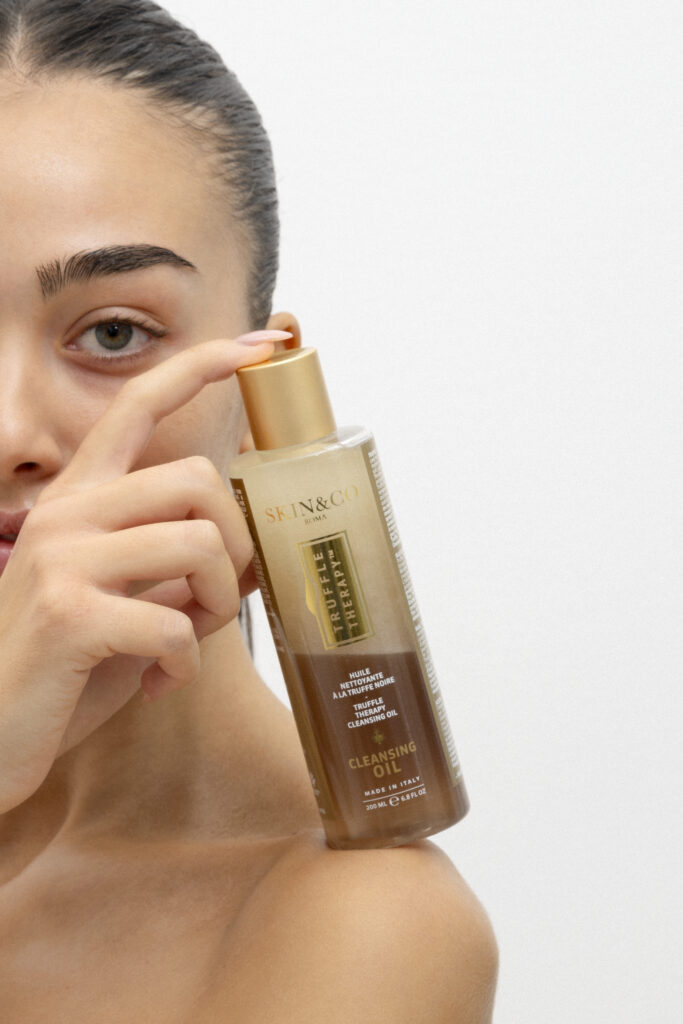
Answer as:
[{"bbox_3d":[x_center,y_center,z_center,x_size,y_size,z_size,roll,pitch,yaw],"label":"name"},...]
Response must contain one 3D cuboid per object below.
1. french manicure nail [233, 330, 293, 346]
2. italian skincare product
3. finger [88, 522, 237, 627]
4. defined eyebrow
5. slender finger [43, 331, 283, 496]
[{"bbox_3d":[-0.024,-0.054,0.748,0.018,0.005,0.010,-4,16,-10],"label":"french manicure nail"},{"bbox_3d":[-0.001,0.027,0.767,0.048,0.156,0.046,-15,11,-1],"label":"italian skincare product"},{"bbox_3d":[-0.054,0.018,0.738,0.046,0.030,0.026,-8,9,-16],"label":"finger"},{"bbox_3d":[-0.071,-0.076,0.762,0.053,0.017,0.010,0,0,-18],"label":"defined eyebrow"},{"bbox_3d":[-0.054,-0.030,0.738,0.088,0.026,0.018,-34,11,-16],"label":"slender finger"}]

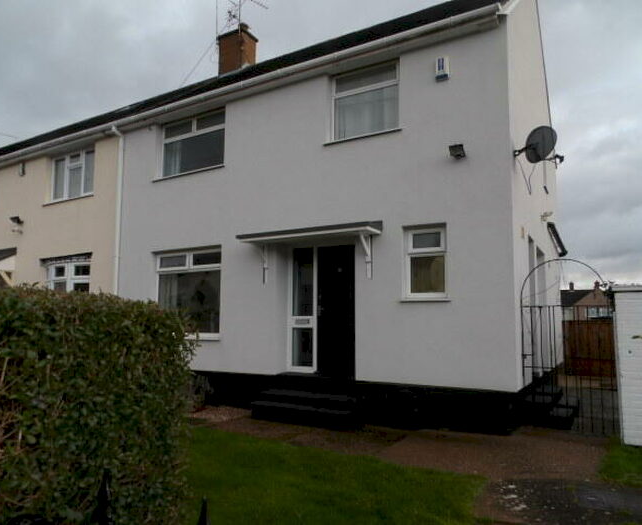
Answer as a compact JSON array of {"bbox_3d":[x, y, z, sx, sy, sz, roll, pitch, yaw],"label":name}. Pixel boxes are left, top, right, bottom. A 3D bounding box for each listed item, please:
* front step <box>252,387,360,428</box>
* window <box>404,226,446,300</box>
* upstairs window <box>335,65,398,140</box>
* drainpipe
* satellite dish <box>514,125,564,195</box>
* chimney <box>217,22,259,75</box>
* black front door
[{"bbox_3d":[-0.196,2.130,7.112,1.640,0.340,0.600,-3,-7,30],"label":"front step"},{"bbox_3d":[1.474,0.014,6.793,0.610,1.050,0.110,-3,-7,30],"label":"window"},{"bbox_3d":[0.677,-2.487,7.590,1.160,1.110,0.120,-3,-7,30],"label":"upstairs window"},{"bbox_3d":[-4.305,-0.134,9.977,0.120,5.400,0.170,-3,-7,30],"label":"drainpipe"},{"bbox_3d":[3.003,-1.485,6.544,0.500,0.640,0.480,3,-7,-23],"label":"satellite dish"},{"bbox_3d":[-2.323,-5.787,13.592,0.800,1.360,0.640,-3,-7,30],"label":"chimney"},{"bbox_3d":[0.253,0.743,7.526,0.780,2.020,0.090,-3,-7,30],"label":"black front door"}]

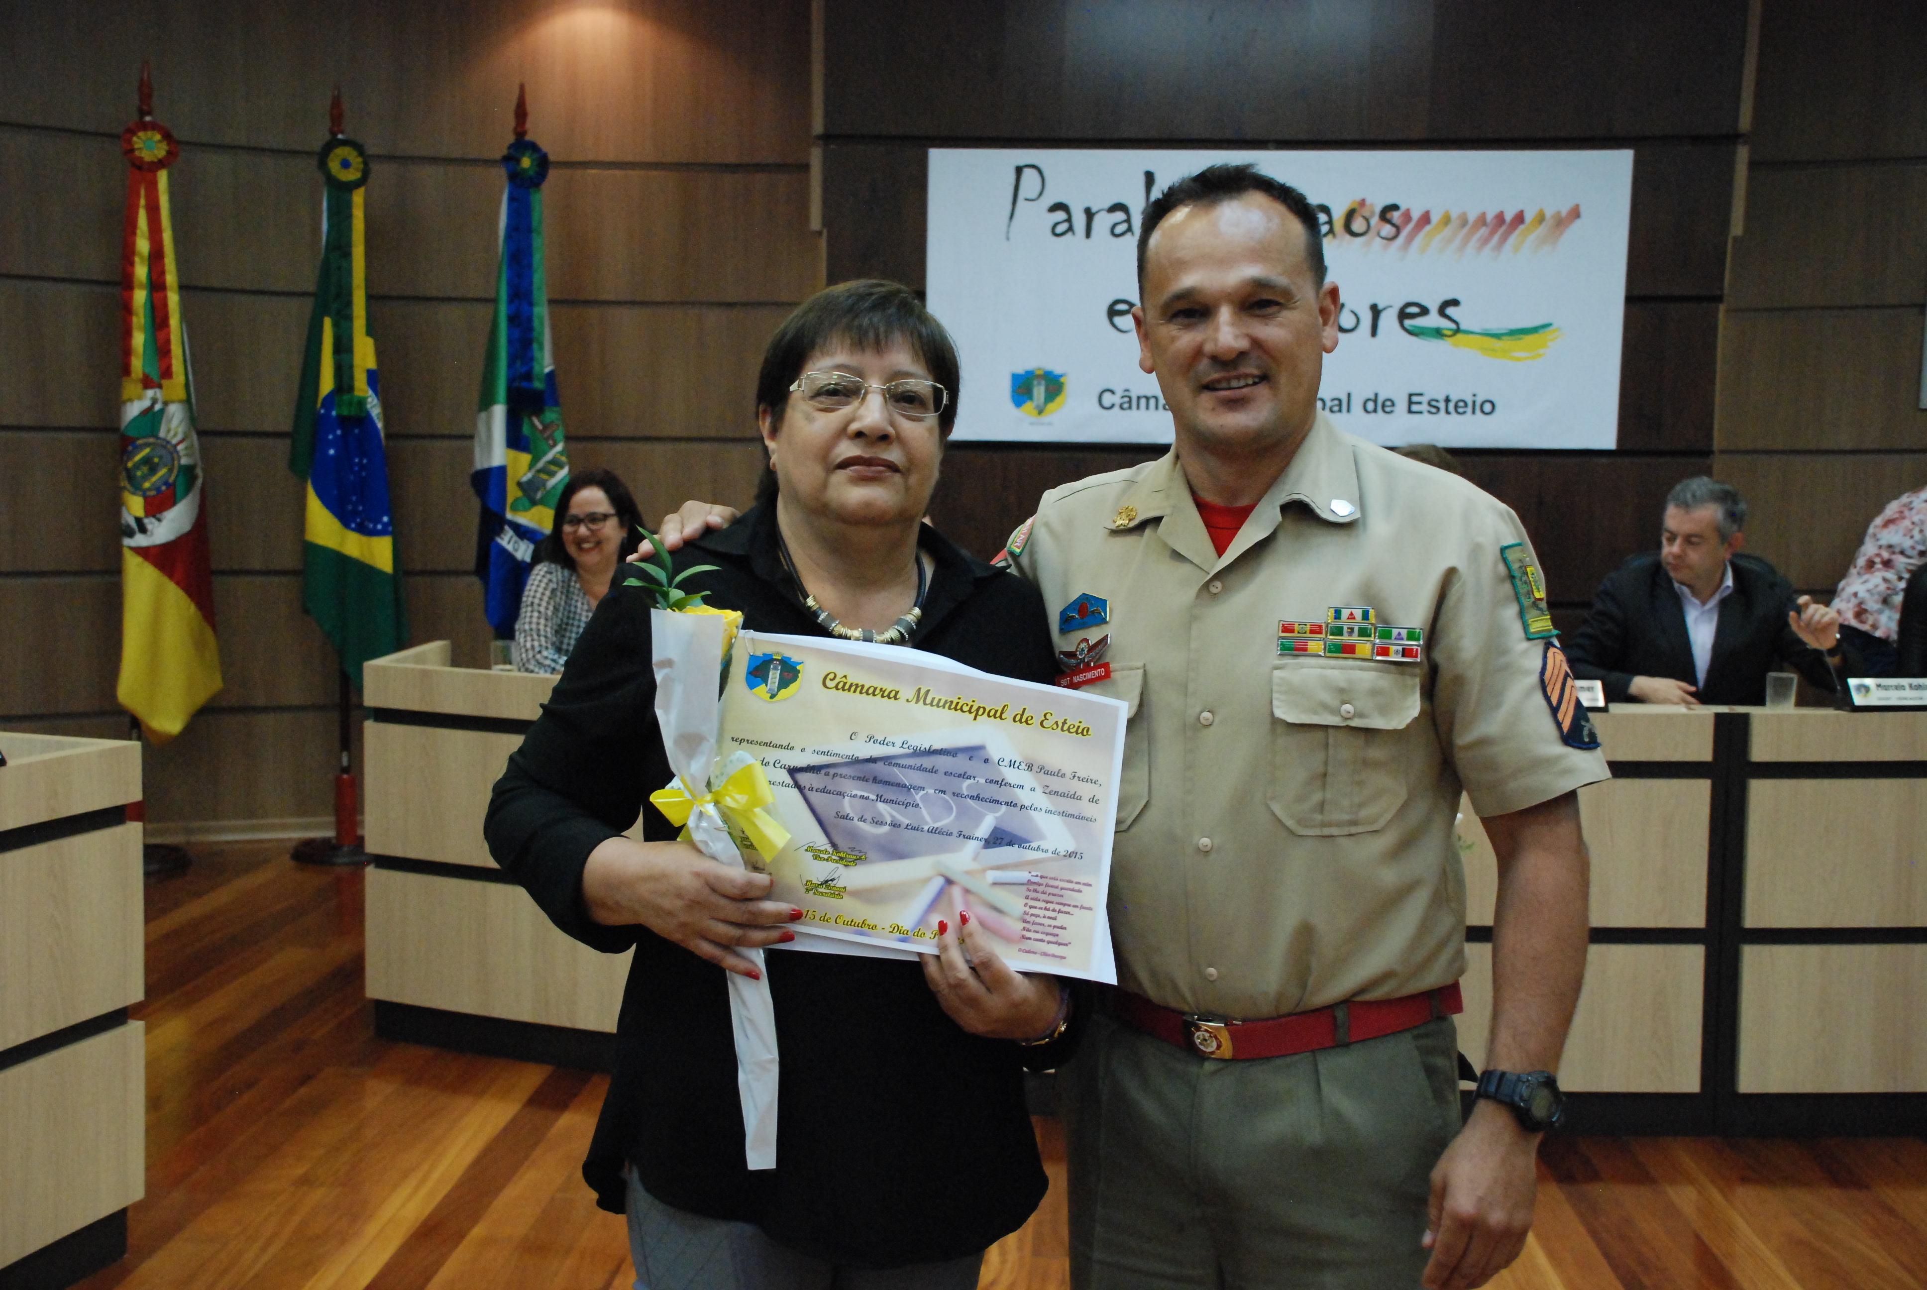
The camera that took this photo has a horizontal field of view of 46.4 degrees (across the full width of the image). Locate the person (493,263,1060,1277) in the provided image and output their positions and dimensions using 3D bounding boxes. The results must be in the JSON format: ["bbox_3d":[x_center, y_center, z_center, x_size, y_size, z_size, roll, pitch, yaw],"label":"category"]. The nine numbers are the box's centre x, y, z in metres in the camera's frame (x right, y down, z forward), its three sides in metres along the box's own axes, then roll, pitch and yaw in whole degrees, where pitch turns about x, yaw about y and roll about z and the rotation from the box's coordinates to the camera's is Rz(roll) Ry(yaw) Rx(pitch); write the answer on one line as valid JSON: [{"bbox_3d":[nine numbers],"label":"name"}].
[{"bbox_3d":[-0.160,0.481,1.913,0.500,1.580,0.430,1,4,-2],"label":"person"}]

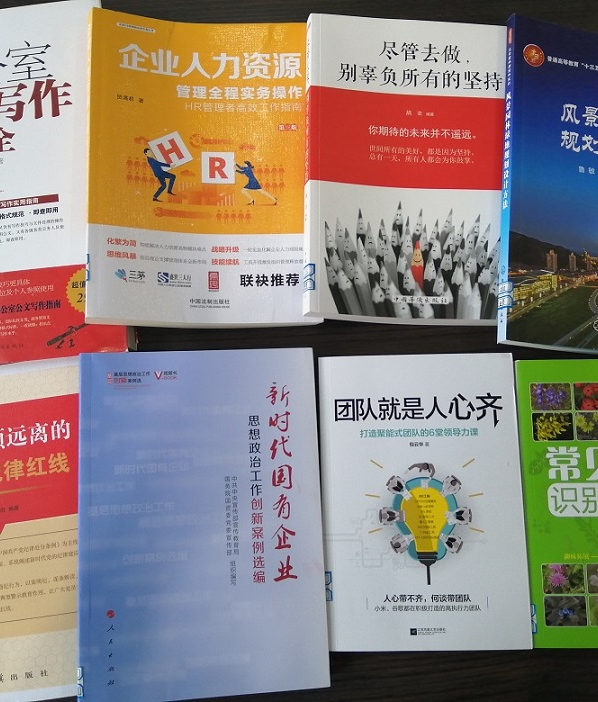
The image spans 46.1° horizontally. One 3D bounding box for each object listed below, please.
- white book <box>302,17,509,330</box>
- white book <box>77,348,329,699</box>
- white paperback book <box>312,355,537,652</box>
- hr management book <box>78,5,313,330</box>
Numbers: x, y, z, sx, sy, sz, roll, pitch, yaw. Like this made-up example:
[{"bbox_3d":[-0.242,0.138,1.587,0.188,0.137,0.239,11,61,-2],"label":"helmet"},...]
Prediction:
[{"bbox_3d":[0.093,-0.143,0.551,0.170,0.021,0.240,1,81,-5],"label":"white book"},{"bbox_3d":[-0.069,0.119,0.506,0.170,0.015,0.240,-2,81,-6],"label":"white book"},{"bbox_3d":[0.090,0.109,0.520,0.146,0.015,0.210,-1,81,0],"label":"white paperback book"},{"bbox_3d":[-0.071,-0.142,0.548,0.174,0.023,0.245,0,81,-8],"label":"hr management book"}]

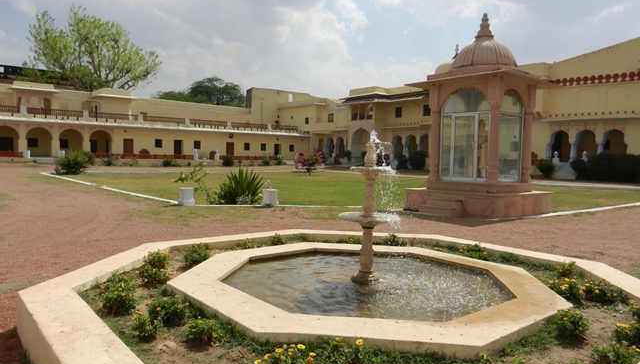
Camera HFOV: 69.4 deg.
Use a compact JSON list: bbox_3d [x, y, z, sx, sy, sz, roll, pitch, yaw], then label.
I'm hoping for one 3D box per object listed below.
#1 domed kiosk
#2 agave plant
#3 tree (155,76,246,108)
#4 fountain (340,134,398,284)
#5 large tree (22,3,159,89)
[{"bbox_3d":[5.248,-2.251,15.200,3.629,6.444,3.483,-1,4,-40],"label":"domed kiosk"},{"bbox_3d":[-2.879,0.106,16.671,1.650,1.293,1.600,1,3,-10],"label":"agave plant"},{"bbox_3d":[-19.281,-9.902,74.710,14.000,14.164,12.500,0,3,-15],"label":"tree"},{"bbox_3d":[0.519,0.276,5.198,0.630,1.637,0.630,1,3,6],"label":"fountain"},{"bbox_3d":[-29.368,-12.483,59.564,15.500,20.428,14.500,0,3,-26],"label":"large tree"}]

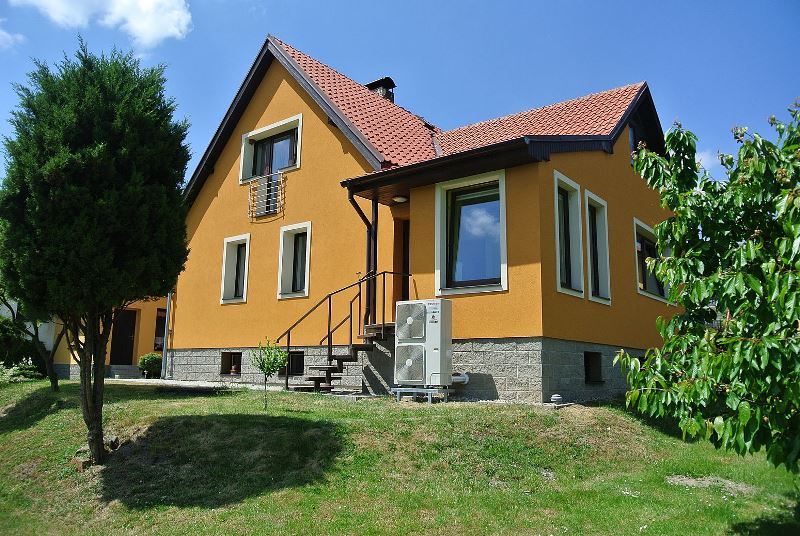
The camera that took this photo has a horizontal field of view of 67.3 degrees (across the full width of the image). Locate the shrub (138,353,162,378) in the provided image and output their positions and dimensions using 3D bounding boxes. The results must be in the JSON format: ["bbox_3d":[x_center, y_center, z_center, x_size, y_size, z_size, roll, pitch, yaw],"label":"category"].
[{"bbox_3d":[-7.295,2.839,17.500,0.750,0.746,0.750,-7,-13,38],"label":"shrub"}]

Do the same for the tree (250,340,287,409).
[{"bbox_3d":[-2.139,1.727,9.700,0.580,1.066,0.580,1,-10,0],"label":"tree"}]

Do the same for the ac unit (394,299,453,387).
[{"bbox_3d":[0.387,1.227,9.854,0.915,1.355,0.330,-7,-13,38],"label":"ac unit"}]

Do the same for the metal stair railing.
[{"bbox_3d":[-1.067,1.185,11.336,2.750,2.200,0.850,-7,-13,38],"label":"metal stair railing"}]

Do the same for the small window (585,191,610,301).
[{"bbox_3d":[3.674,-0.354,11.282,0.200,2.060,1.090,-7,-13,38],"label":"small window"}]

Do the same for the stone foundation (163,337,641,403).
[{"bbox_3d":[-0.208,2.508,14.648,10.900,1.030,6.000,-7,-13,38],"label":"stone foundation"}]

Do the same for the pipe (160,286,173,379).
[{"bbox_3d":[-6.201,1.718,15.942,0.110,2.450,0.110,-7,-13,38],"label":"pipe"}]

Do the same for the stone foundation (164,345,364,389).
[{"bbox_3d":[-3.305,2.296,13.879,7.050,0.870,0.400,-7,-13,38],"label":"stone foundation"}]

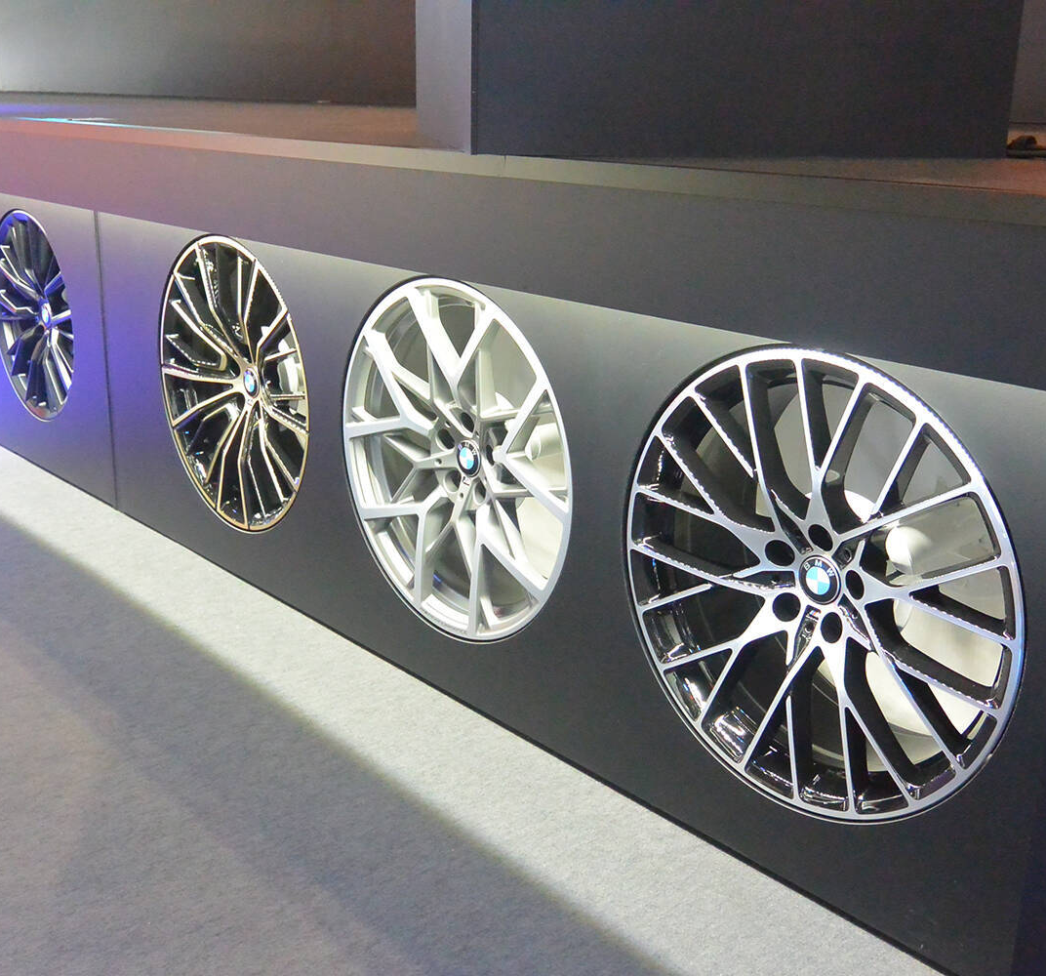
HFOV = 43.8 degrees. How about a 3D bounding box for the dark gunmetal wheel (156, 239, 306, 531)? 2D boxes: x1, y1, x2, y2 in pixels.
[{"bbox_3d":[-0.466,-0.209,2.487,0.220,0.550,0.550,-15,23,-39],"label":"dark gunmetal wheel"}]

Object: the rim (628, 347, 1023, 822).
[{"bbox_3d":[0.399,0.093,1.554,0.220,0.550,0.550,-15,23,-39],"label":"rim"}]

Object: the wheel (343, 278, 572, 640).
[{"bbox_3d":[-0.034,-0.059,2.020,0.220,0.550,0.550,-15,23,-39],"label":"wheel"}]

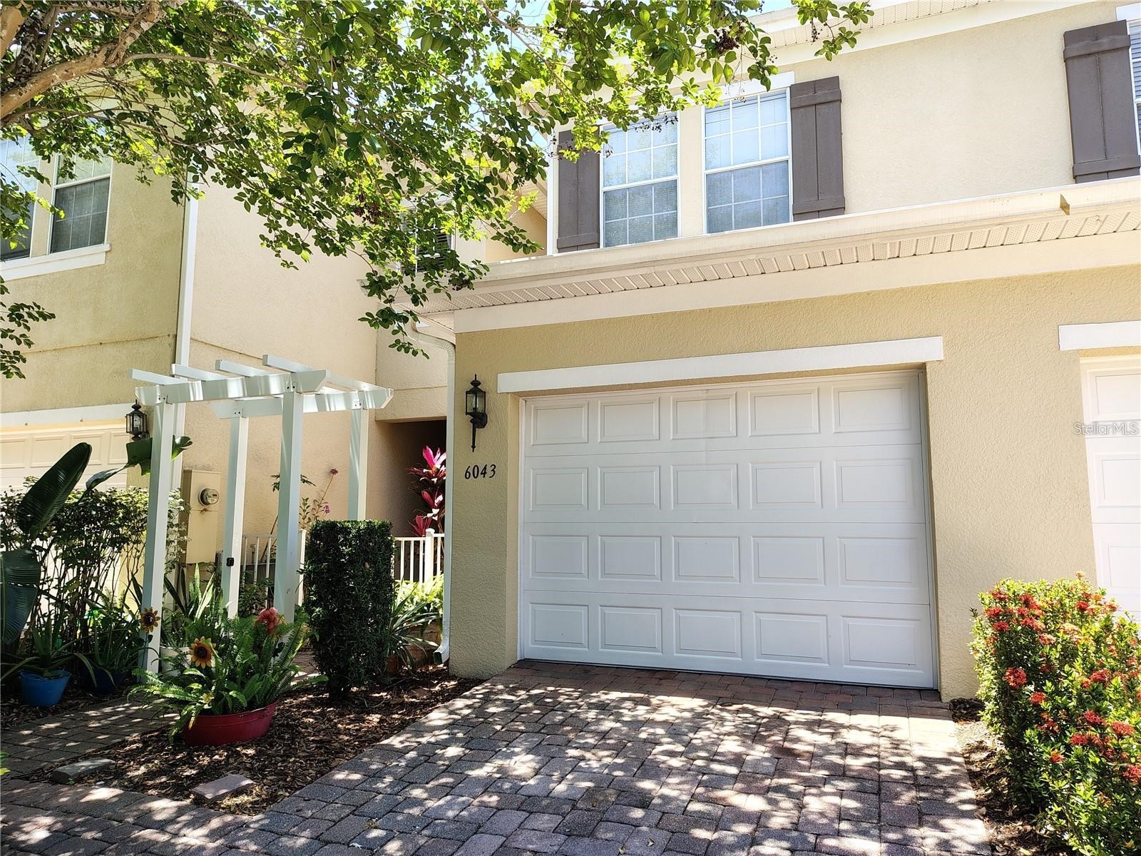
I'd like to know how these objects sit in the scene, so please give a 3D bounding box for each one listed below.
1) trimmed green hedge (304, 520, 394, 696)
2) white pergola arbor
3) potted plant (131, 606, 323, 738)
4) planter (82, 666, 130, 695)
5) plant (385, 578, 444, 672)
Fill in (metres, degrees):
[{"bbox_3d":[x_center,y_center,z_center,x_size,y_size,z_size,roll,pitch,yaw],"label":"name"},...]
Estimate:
[{"bbox_3d":[-1.530,1.255,5.527,0.420,1.220,0.420,-3,-7,22],"label":"trimmed green hedge"},{"bbox_3d":[-2.444,0.775,6.262,1.900,2.335,1.500,-3,-7,22],"label":"white pergola arbor"},{"bbox_3d":[-2.083,1.473,4.761,1.000,0.750,0.900,3,-7,-23],"label":"potted plant"},{"bbox_3d":[-3.379,1.827,5.761,0.300,0.190,0.300,4,-8,-29],"label":"planter"},{"bbox_3d":[-1.315,1.552,6.307,0.700,0.740,0.680,1,-7,-11],"label":"plant"}]

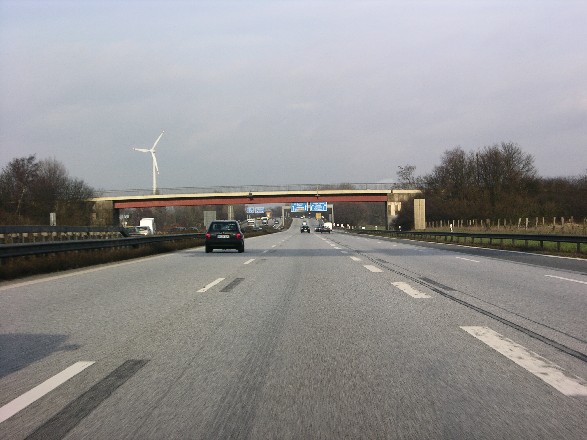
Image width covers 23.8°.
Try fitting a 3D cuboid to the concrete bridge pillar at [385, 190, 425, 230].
[{"bbox_3d":[17.000,-1.450,213.500,5.800,6.100,6.200,-1,0,0],"label":"concrete bridge pillar"}]

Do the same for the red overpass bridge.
[{"bbox_3d":[-5.700,-1.600,215.000,51.000,7.000,8.500,-1,0,0],"label":"red overpass bridge"}]

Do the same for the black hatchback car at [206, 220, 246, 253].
[{"bbox_3d":[-2.880,0.715,60.700,1.660,1.410,3.850,-1,0,0],"label":"black hatchback car"}]

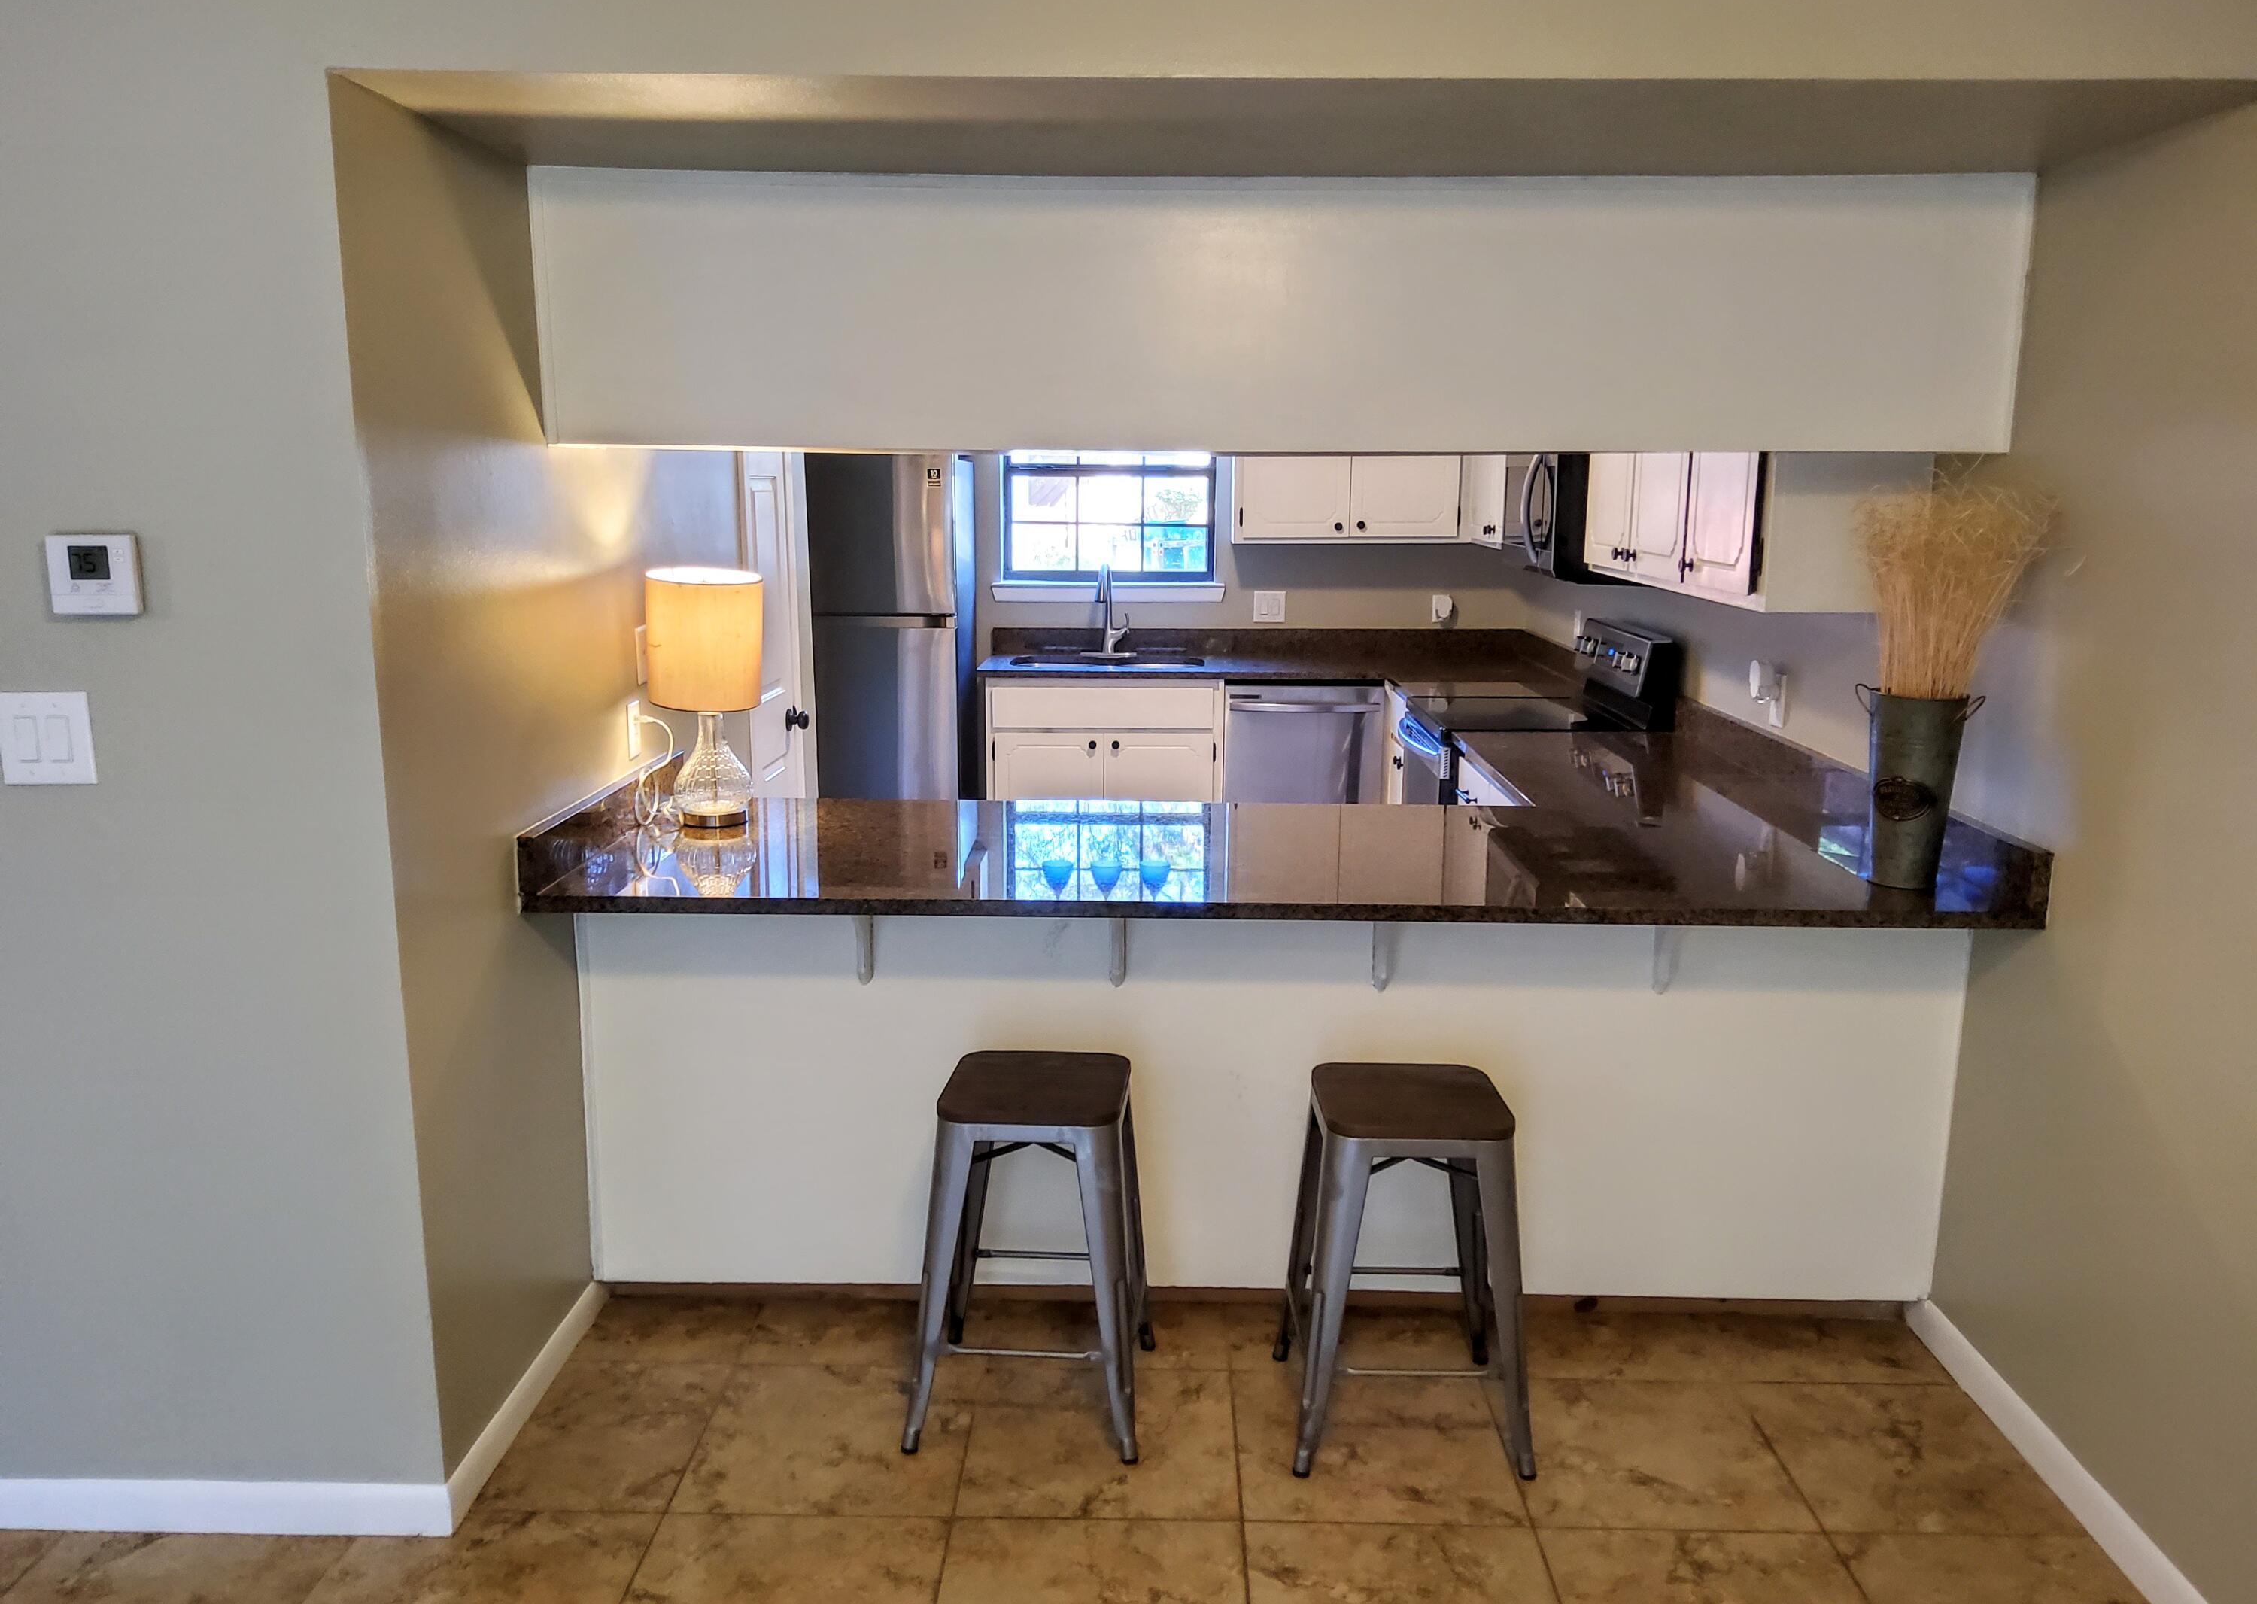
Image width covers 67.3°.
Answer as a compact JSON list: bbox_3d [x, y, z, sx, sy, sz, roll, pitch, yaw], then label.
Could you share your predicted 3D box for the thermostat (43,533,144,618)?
[{"bbox_3d":[-1.458,-0.320,2.395,0.122,0.110,0.025,1,12,1],"label":"thermostat"}]

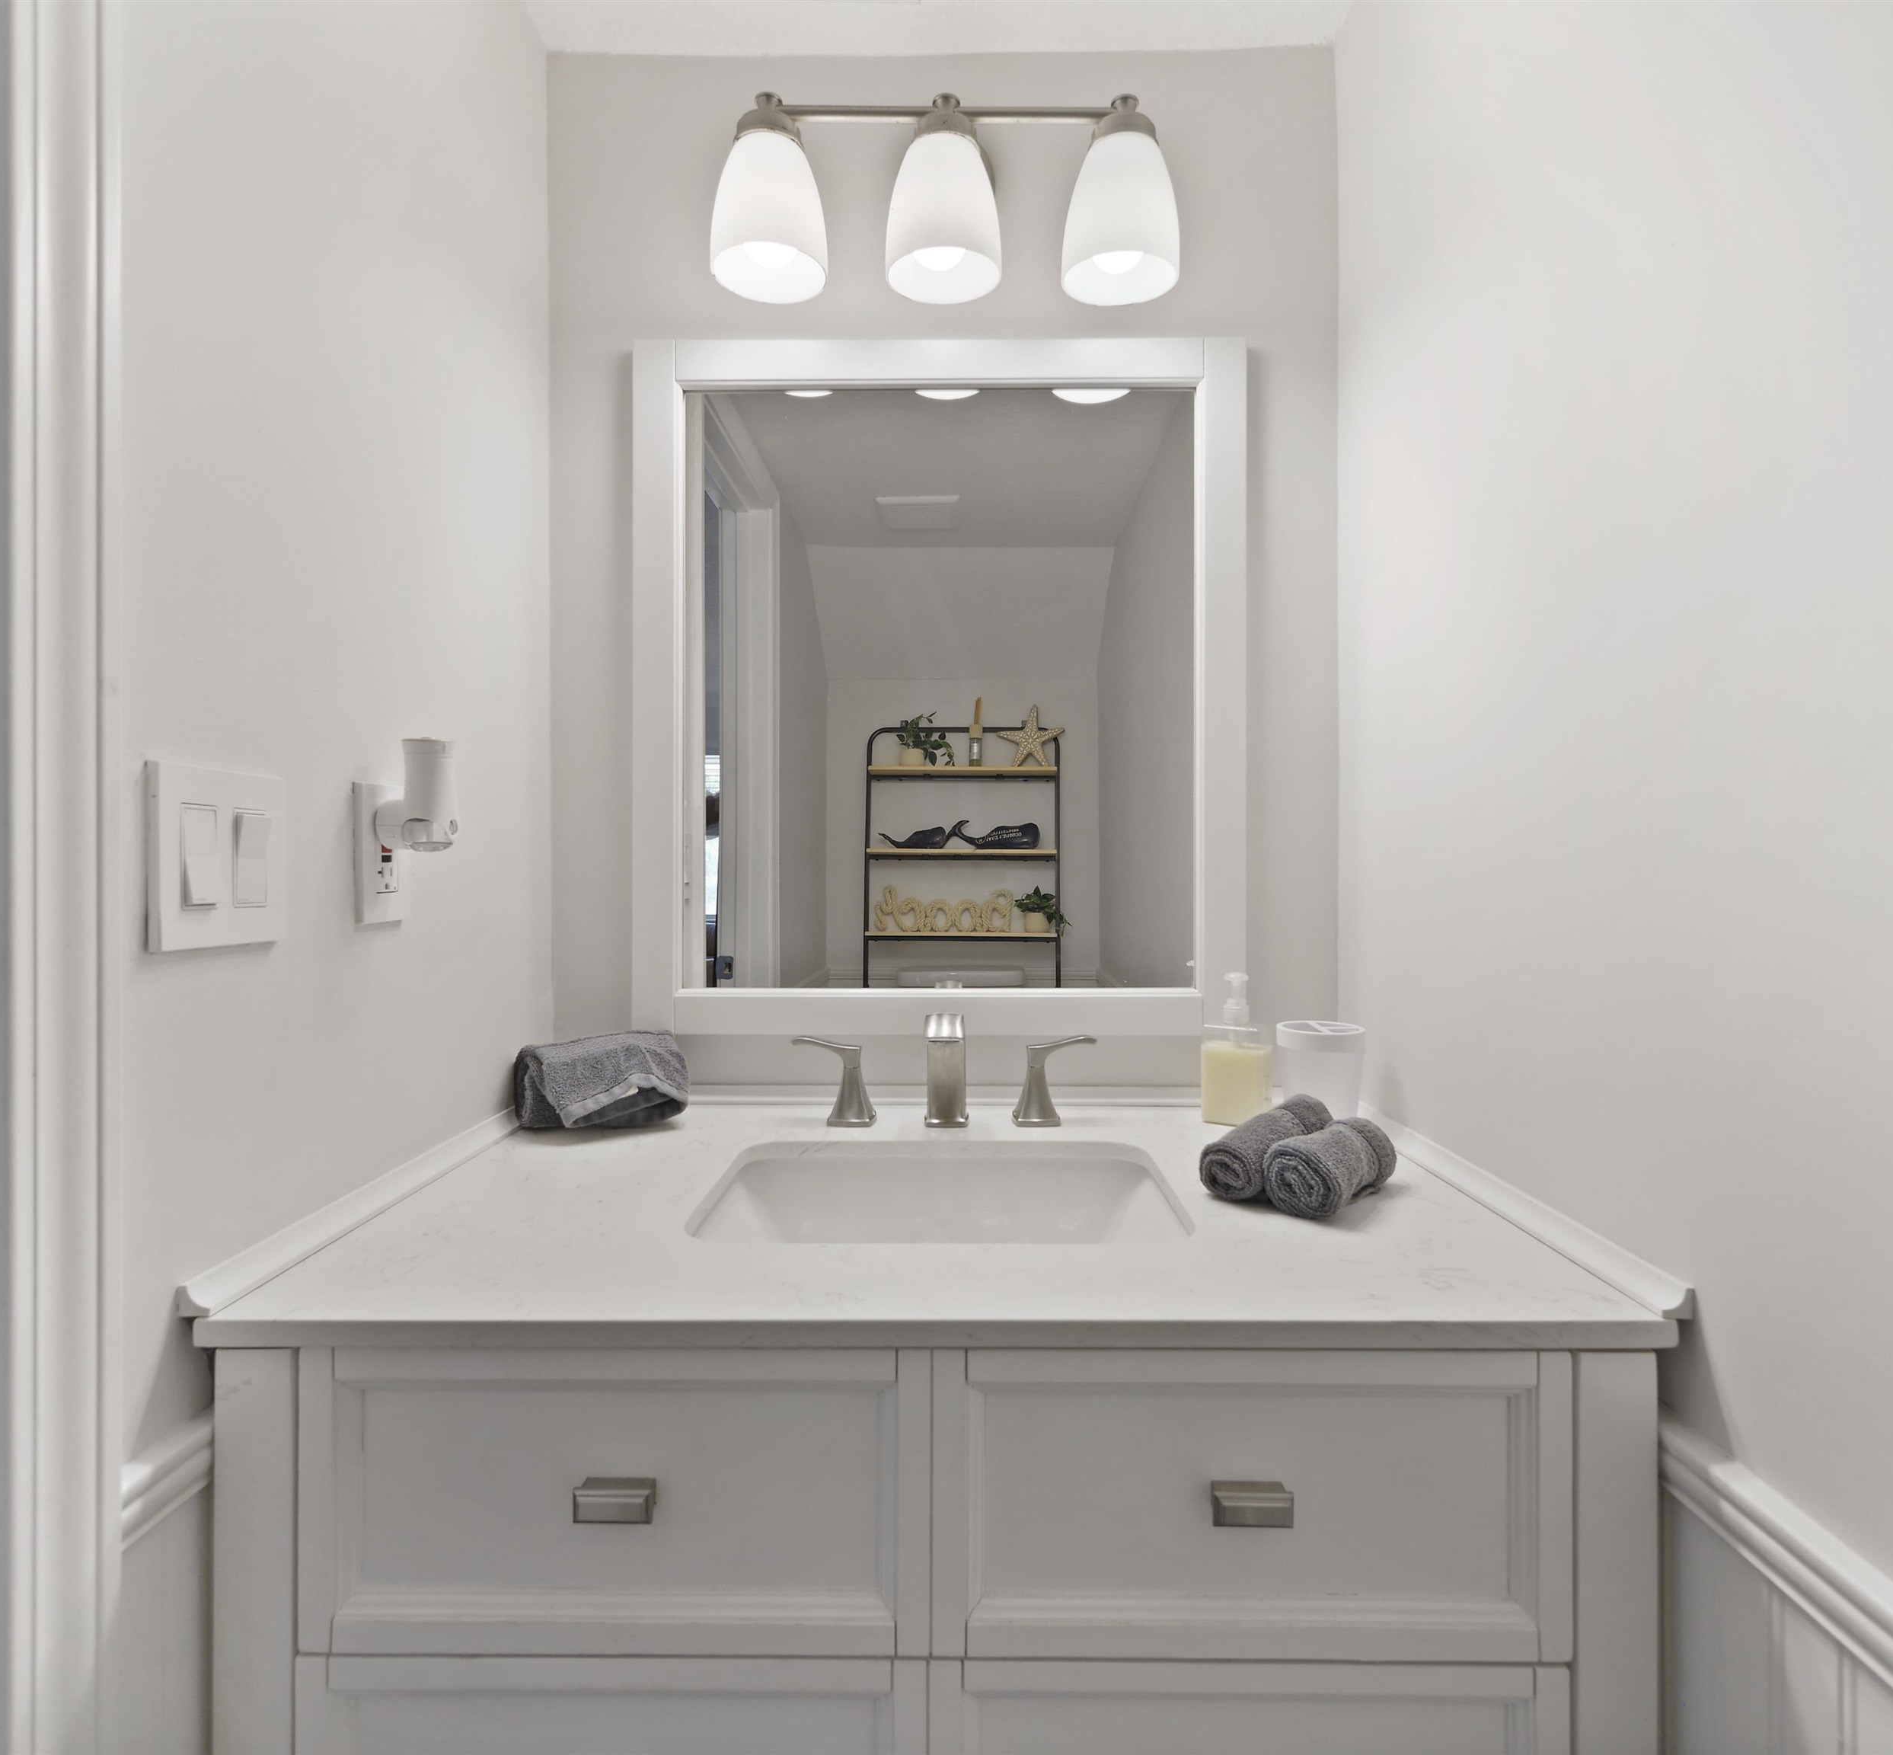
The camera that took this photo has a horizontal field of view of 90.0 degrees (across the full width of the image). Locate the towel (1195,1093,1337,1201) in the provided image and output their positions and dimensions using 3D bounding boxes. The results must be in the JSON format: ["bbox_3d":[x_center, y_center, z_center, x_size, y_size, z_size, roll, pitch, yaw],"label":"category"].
[{"bbox_3d":[0.298,0.249,0.873,0.060,0.056,0.150,0,0,40],"label":"towel"}]

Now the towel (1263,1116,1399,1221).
[{"bbox_3d":[0.332,0.248,0.814,0.067,0.060,0.128,0,0,44],"label":"towel"}]

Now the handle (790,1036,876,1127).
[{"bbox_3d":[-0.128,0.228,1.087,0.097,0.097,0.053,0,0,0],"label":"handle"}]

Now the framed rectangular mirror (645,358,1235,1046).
[{"bbox_3d":[-0.008,-0.228,1.153,0.738,0.840,0.030,0,0,0],"label":"framed rectangular mirror"}]

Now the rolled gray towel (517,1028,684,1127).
[{"bbox_3d":[-0.388,0.233,1.096,0.192,0.088,0.095,0,0,-12],"label":"rolled gray towel"}]

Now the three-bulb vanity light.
[{"bbox_3d":[-0.004,-0.770,1.079,0.526,0.214,0.178,0,0,0],"label":"three-bulb vanity light"}]

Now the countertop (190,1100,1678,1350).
[{"bbox_3d":[-0.006,0.287,0.880,0.940,0.020,0.565,0,0,0],"label":"countertop"}]

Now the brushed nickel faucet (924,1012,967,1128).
[{"bbox_3d":[-0.001,0.211,1.034,0.050,0.132,0.155,0,0,0],"label":"brushed nickel faucet"}]

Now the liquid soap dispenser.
[{"bbox_3d":[0.331,0.192,1.073,0.066,0.168,0.050,0,0,27],"label":"liquid soap dispenser"}]

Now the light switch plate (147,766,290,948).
[{"bbox_3d":[-0.484,-0.013,0.633,0.011,0.117,0.113,0,0,0],"label":"light switch plate"}]

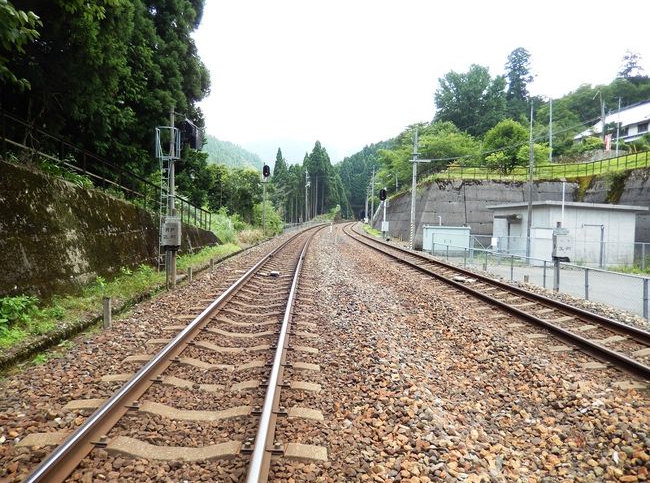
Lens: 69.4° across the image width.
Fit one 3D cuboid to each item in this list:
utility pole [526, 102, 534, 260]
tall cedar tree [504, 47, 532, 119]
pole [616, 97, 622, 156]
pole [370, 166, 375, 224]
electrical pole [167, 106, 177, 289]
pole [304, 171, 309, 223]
[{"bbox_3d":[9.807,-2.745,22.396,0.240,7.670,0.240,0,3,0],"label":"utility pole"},{"bbox_3d":[34.880,-27.362,84.594,5.200,15.260,5.200,0,3,0],"label":"tall cedar tree"},{"bbox_3d":[30.593,-11.930,48.834,0.200,6.220,0.200,0,3,0],"label":"pole"},{"bbox_3d":[5.989,-5.626,58.801,0.280,7.490,0.280,0,3,0],"label":"pole"},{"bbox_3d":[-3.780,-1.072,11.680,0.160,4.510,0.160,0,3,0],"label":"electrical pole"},{"bbox_3d":[-2.823,-6.889,72.782,0.270,8.190,0.270,0,3,0],"label":"pole"}]

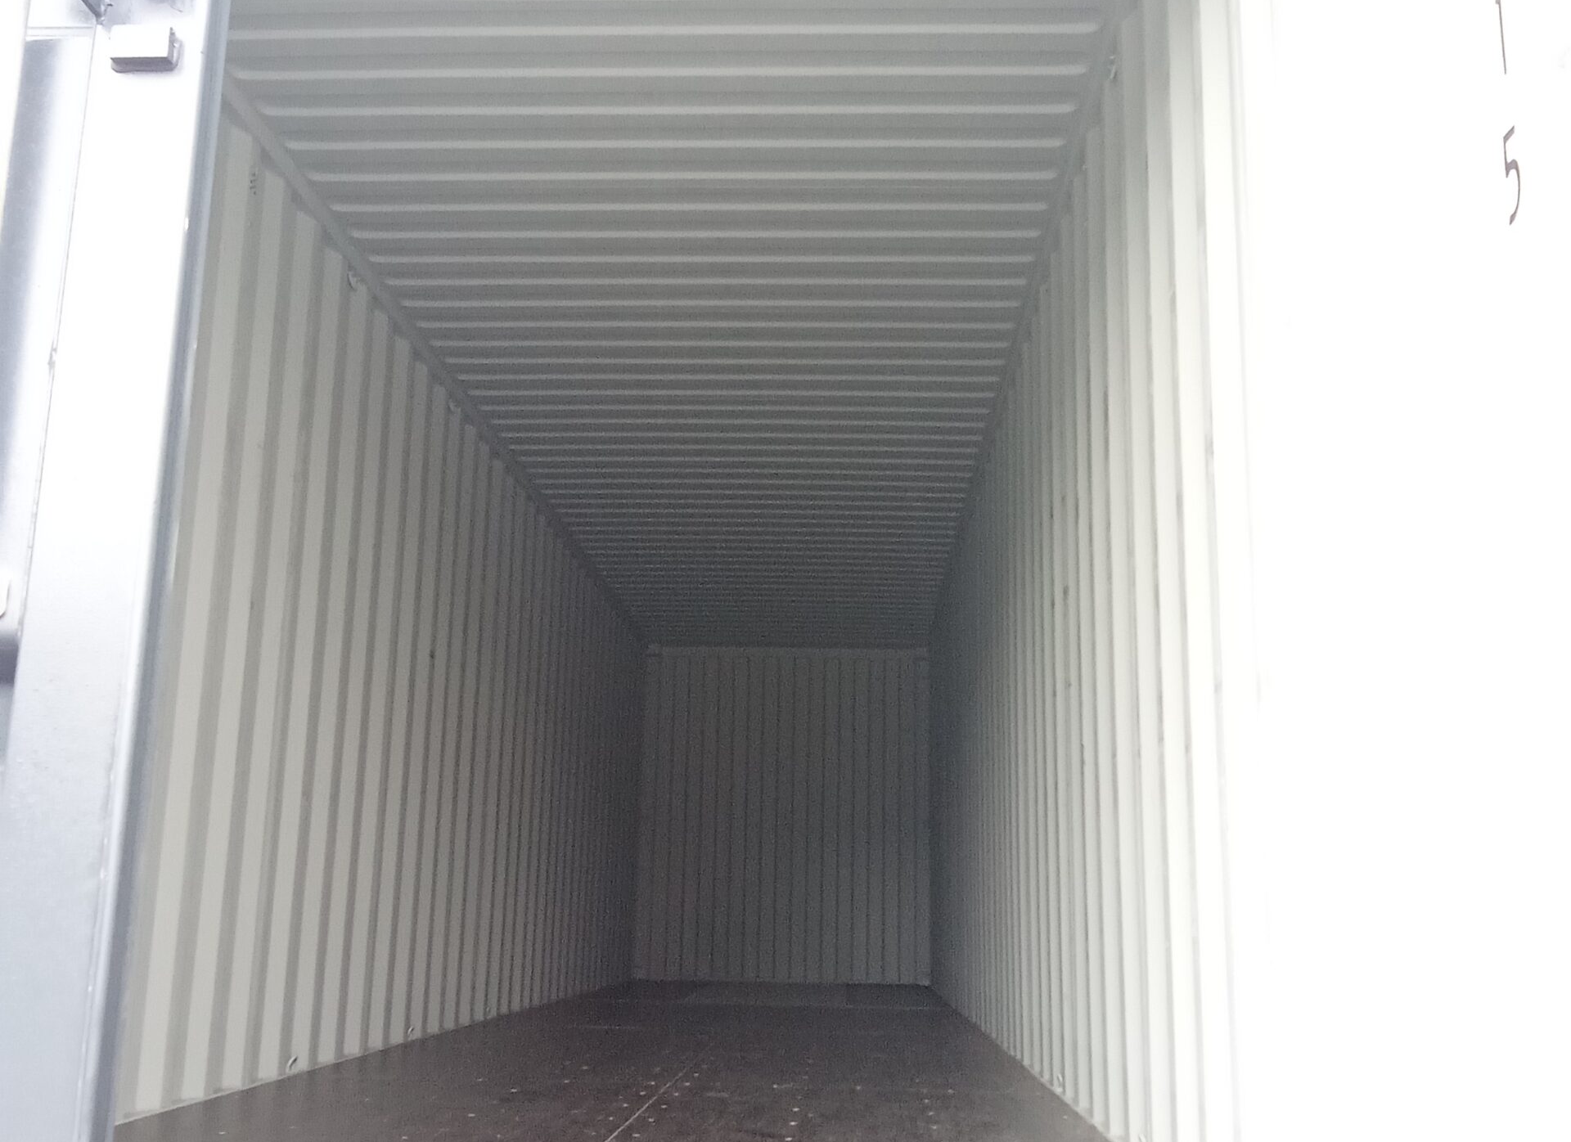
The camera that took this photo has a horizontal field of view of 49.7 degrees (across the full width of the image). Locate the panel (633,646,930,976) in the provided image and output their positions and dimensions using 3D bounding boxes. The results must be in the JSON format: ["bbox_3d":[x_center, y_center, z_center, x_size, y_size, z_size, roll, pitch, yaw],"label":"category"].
[{"bbox_3d":[0.000,1.932,13.600,2.340,2.670,0.060,1,-12,2],"label":"panel"}]

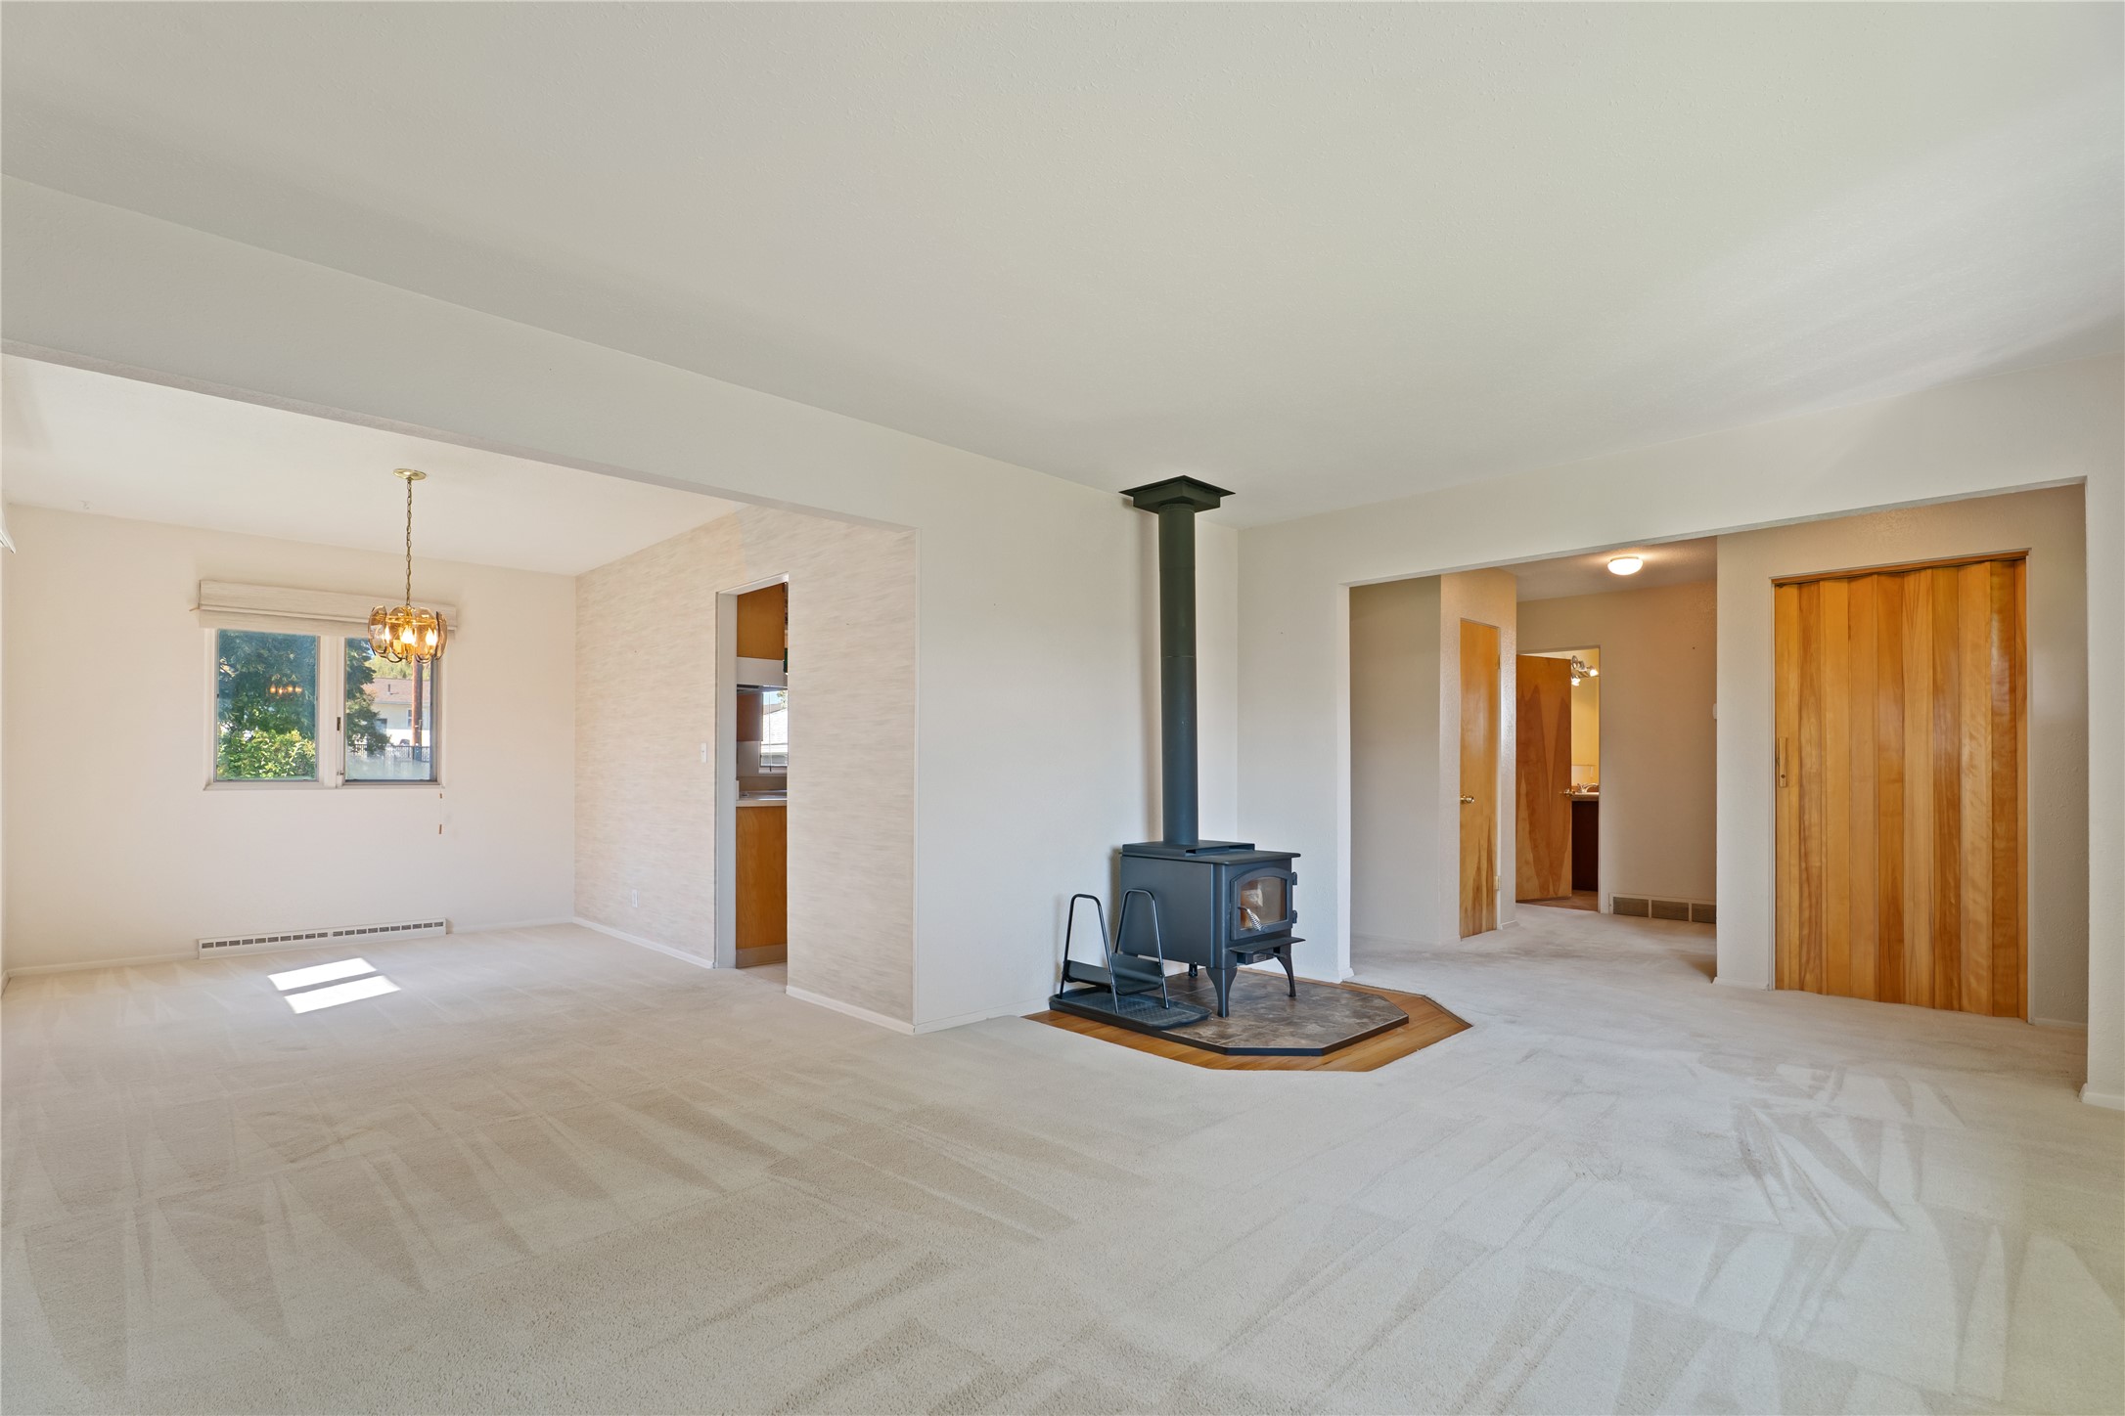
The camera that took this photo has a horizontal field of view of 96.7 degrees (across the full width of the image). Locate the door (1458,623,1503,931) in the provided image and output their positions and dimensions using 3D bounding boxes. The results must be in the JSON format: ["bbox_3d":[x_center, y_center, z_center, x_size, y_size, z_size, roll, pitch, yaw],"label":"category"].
[{"bbox_3d":[2.812,0.476,6.343,0.575,2.090,0.045,2,-3,-41],"label":"door"}]

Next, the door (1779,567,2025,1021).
[{"bbox_3d":[3.944,0.377,4.489,0.898,2.080,0.080,-2,-3,44],"label":"door"}]

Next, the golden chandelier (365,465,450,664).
[{"bbox_3d":[-3.043,-0.664,4.394,0.371,0.902,0.371,2,-3,-41],"label":"golden chandelier"}]

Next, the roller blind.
[{"bbox_3d":[-4.410,-0.572,5.753,1.242,0.237,0.085,2,-3,-41],"label":"roller blind"}]

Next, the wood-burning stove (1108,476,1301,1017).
[{"bbox_3d":[0.714,0.144,4.455,0.635,2.422,0.800,3,-3,-44],"label":"wood-burning stove"}]

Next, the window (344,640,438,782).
[{"bbox_3d":[-4.246,-0.003,5.991,0.527,0.964,0.070,2,-3,-41],"label":"window"}]

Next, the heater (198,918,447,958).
[{"bbox_3d":[-4.441,1.394,5.739,1.190,0.102,0.055,2,-3,-41],"label":"heater"}]

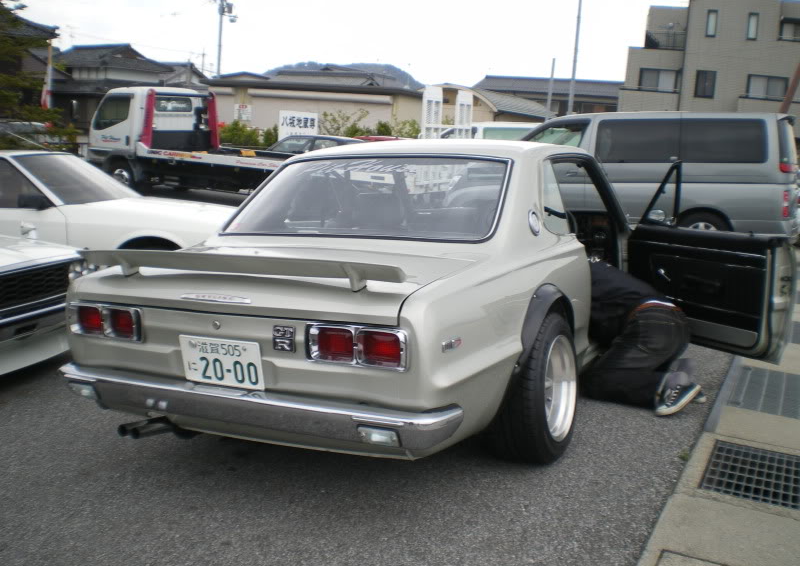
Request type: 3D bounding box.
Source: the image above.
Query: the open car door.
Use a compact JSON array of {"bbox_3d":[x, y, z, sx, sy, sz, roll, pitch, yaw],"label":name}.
[{"bbox_3d":[1.553,-0.140,4.260,0.160,0.940,1.130,-4,9,-20],"label":"open car door"}]

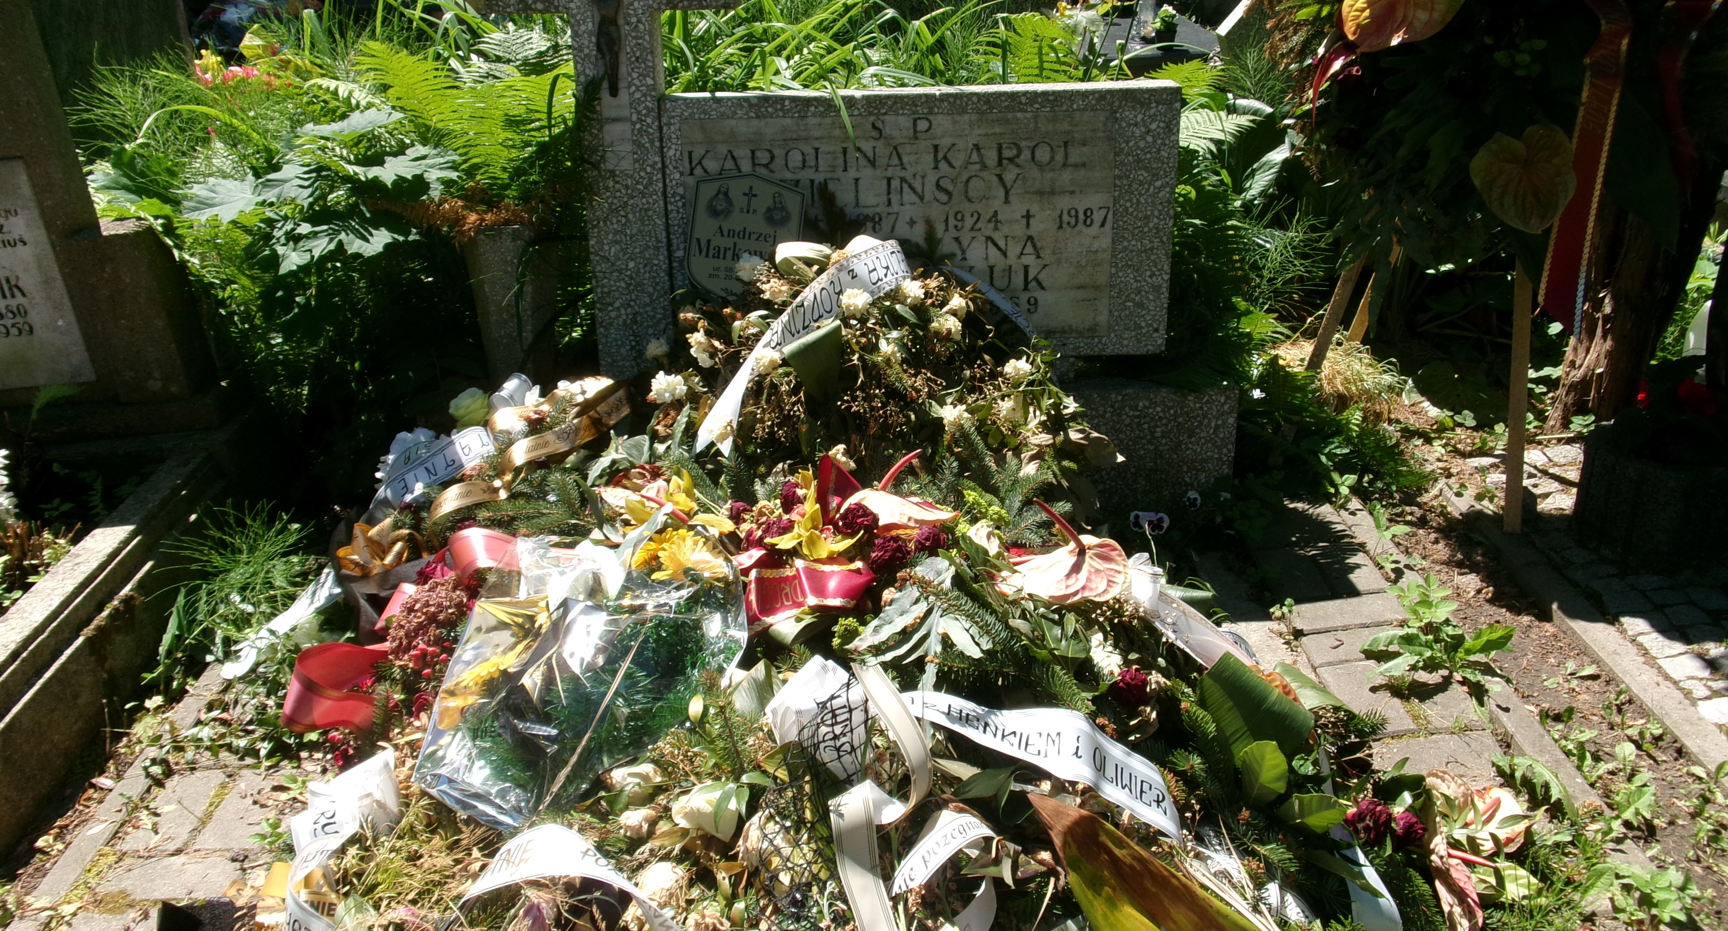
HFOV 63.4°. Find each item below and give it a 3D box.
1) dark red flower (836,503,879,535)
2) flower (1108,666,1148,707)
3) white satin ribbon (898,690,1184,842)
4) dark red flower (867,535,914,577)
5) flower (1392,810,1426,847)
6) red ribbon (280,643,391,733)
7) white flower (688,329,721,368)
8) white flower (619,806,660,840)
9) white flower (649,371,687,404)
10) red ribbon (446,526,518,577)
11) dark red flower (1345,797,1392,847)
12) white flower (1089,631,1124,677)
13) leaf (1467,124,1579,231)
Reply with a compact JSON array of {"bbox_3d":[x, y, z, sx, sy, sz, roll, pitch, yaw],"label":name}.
[{"bbox_3d":[-0.011,0.082,2.155,0.062,0.048,0.056,-1,23,1],"label":"dark red flower"},{"bbox_3d":[0.348,0.288,1.832,0.052,0.047,0.050,-1,23,1],"label":"flower"},{"bbox_3d":[0.221,0.376,1.750,0.335,0.085,0.110,13,25,31],"label":"white satin ribbon"},{"bbox_3d":[0.037,0.131,2.040,0.062,0.052,0.058,-1,23,1],"label":"dark red flower"},{"bbox_3d":[0.665,0.444,1.707,0.043,0.043,0.043,-1,23,1],"label":"flower"},{"bbox_3d":[-0.773,0.326,2.051,0.146,0.104,0.104,-1,23,1],"label":"red ribbon"},{"bbox_3d":[-0.315,-0.232,2.750,0.060,0.066,0.055,-3,22,-6],"label":"white flower"},{"bbox_3d":[-0.277,0.443,1.730,0.050,0.037,0.043,-5,22,-10],"label":"white flower"},{"bbox_3d":[-0.388,-0.154,2.769,0.075,0.060,0.065,-1,23,1],"label":"white flower"},{"bbox_3d":[-0.627,0.143,2.300,0.110,0.055,0.075,-7,22,-16],"label":"red ribbon"},{"bbox_3d":[0.614,0.433,1.697,0.056,0.050,0.054,-1,23,1],"label":"dark red flower"},{"bbox_3d":[0.359,0.279,2.070,0.052,0.056,0.050,3,22,10],"label":"white flower"},{"bbox_3d":[1.281,-0.558,2.720,0.190,0.195,0.050,6,22,17],"label":"leaf"}]

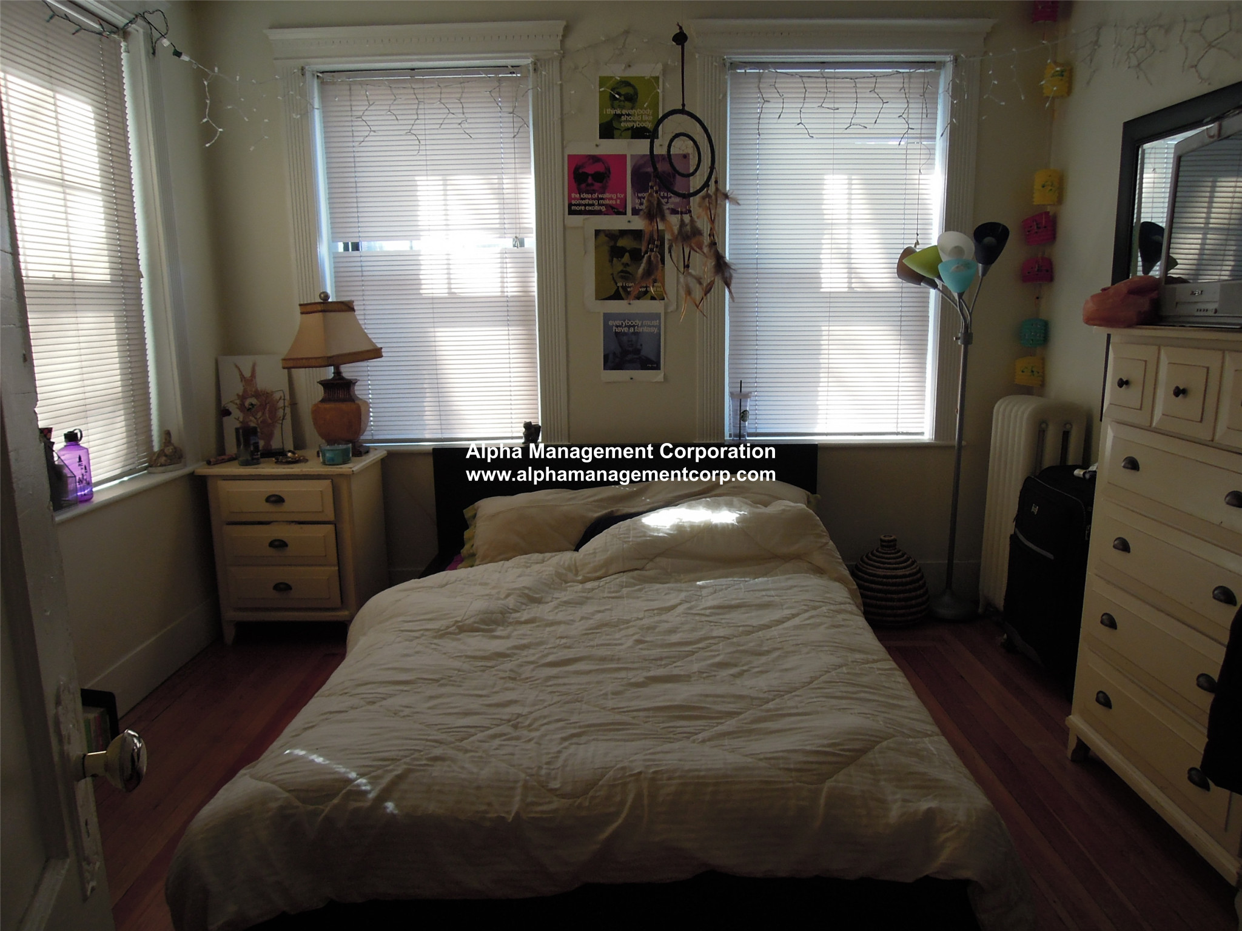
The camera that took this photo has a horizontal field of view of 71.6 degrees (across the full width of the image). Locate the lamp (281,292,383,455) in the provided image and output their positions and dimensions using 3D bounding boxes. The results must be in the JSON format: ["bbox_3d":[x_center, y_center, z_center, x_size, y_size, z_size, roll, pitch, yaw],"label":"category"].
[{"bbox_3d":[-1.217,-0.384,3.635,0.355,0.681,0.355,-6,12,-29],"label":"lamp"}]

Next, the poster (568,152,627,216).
[{"bbox_3d":[-0.099,-1.182,3.622,0.247,0.247,0.008,-1,10,0],"label":"poster"}]

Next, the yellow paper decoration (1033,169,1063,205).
[{"bbox_3d":[1.824,-1.191,3.683,0.119,0.151,0.106,-1,9,0],"label":"yellow paper decoration"}]

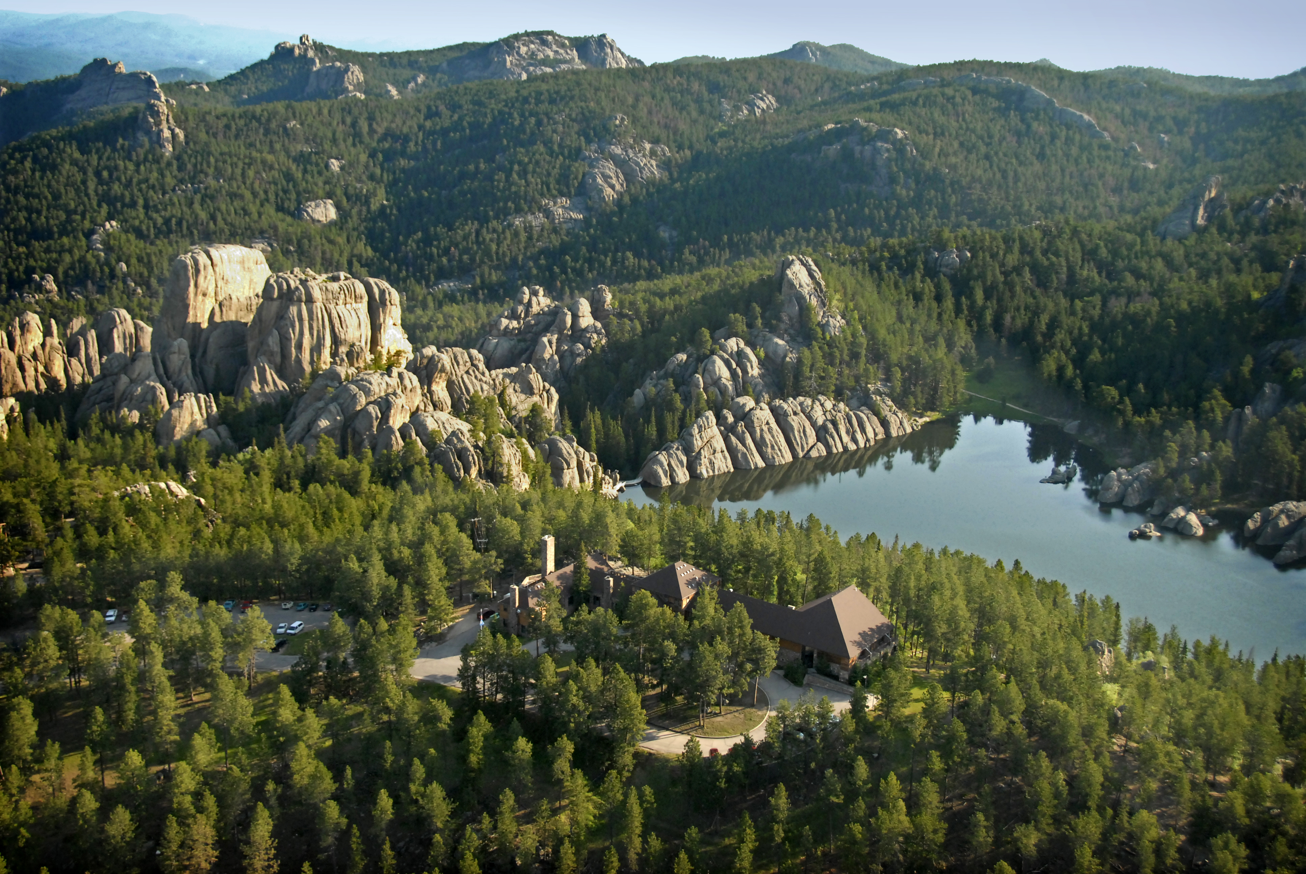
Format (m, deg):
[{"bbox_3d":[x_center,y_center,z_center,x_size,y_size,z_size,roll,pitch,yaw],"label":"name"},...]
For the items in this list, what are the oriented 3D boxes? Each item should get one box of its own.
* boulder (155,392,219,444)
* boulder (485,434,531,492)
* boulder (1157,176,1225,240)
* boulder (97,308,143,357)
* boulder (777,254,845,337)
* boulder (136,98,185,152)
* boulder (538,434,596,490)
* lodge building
[{"bbox_3d":[-210.007,-7.653,655.248,27.381,24.013,21.905,-5,17,-18],"label":"boulder"},{"bbox_3d":[-57.045,9.873,574.000,17.029,22.290,16.177,-2,16,-6],"label":"boulder"},{"bbox_3d":[373.838,-158.559,1010.182,45.627,44.866,34.220,6,17,19],"label":"boulder"},{"bbox_3d":[-262.639,-50.538,715.265,21.694,25.695,18.440,-6,17,-20],"label":"boulder"},{"bbox_3d":[80.341,-71.500,738.000,32.344,40.580,24.258,2,16,6],"label":"boulder"},{"bbox_3d":[-559.735,-353.307,1650.000,52.288,59.314,44.445,-5,17,-18],"label":"boulder"},{"bbox_3d":[-34.600,10.235,583.060,22.013,21.969,18.711,-1,16,-3],"label":"boulder"},{"bbox_3d":[10.853,41.953,371.018,101.813,17.325,37.428,7,18,22],"label":"lodge building"}]

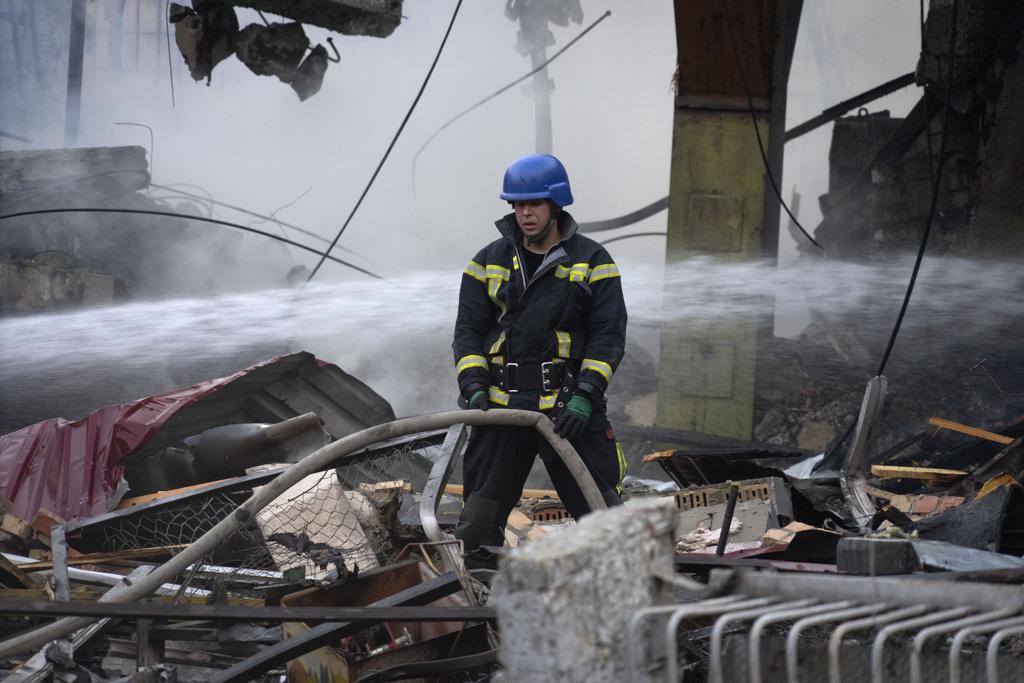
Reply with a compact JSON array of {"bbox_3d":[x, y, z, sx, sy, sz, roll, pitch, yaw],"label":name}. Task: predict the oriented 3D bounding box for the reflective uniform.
[{"bbox_3d":[0.105,0.246,24.200,0.660,1.420,0.430,0,1,15],"label":"reflective uniform"}]

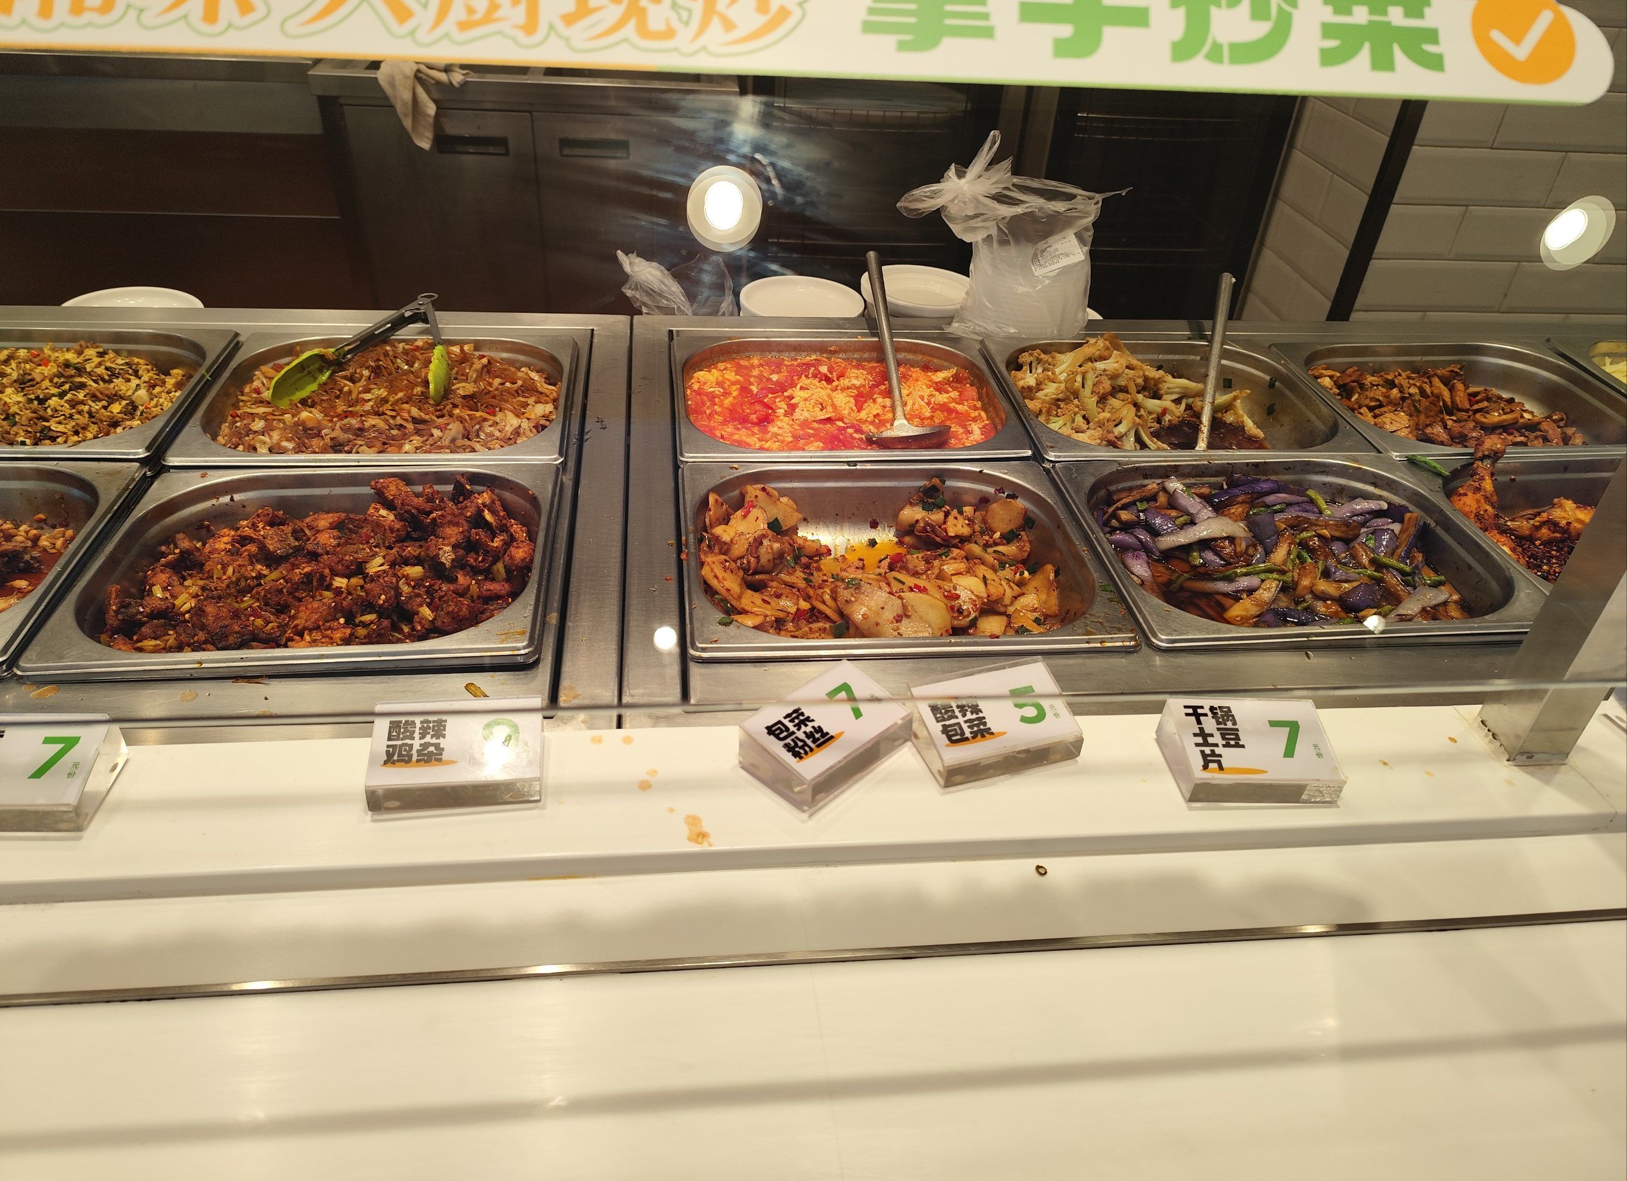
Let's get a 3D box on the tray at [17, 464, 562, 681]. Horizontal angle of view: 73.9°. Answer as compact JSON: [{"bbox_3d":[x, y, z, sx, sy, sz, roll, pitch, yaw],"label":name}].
[{"bbox_3d":[-0.364,0.001,0.835,0.325,0.075,0.265,-1,36,-7],"label":"tray"}]

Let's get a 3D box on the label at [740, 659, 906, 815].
[{"bbox_3d":[0.009,0.089,0.687,0.061,0.032,0.099,32,45,32],"label":"label"}]

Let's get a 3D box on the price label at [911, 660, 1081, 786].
[{"bbox_3d":[0.118,0.085,0.704,0.099,0.032,0.061,-9,39,-17],"label":"price label"}]

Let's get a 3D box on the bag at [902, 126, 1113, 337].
[{"bbox_3d":[0.209,-0.402,1.208,0.245,0.215,0.160,-1,36,-7],"label":"bag"}]

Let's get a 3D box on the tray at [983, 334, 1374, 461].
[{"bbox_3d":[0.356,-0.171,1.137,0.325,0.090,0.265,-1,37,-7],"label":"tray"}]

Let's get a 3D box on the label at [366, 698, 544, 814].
[{"bbox_3d":[-0.210,0.095,0.641,0.095,0.032,0.059,-2,37,-8],"label":"label"}]

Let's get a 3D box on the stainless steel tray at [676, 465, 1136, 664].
[{"bbox_3d":[0.058,-0.007,0.882,0.325,0.075,0.265,-1,36,-7],"label":"stainless steel tray"}]

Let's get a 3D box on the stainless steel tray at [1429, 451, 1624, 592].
[{"bbox_3d":[0.730,-0.020,0.961,0.325,0.075,0.265,-1,36,-7],"label":"stainless steel tray"}]

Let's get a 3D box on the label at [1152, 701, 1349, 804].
[{"bbox_3d":[0.283,0.103,0.698,0.099,0.032,0.061,1,37,-5],"label":"label"}]

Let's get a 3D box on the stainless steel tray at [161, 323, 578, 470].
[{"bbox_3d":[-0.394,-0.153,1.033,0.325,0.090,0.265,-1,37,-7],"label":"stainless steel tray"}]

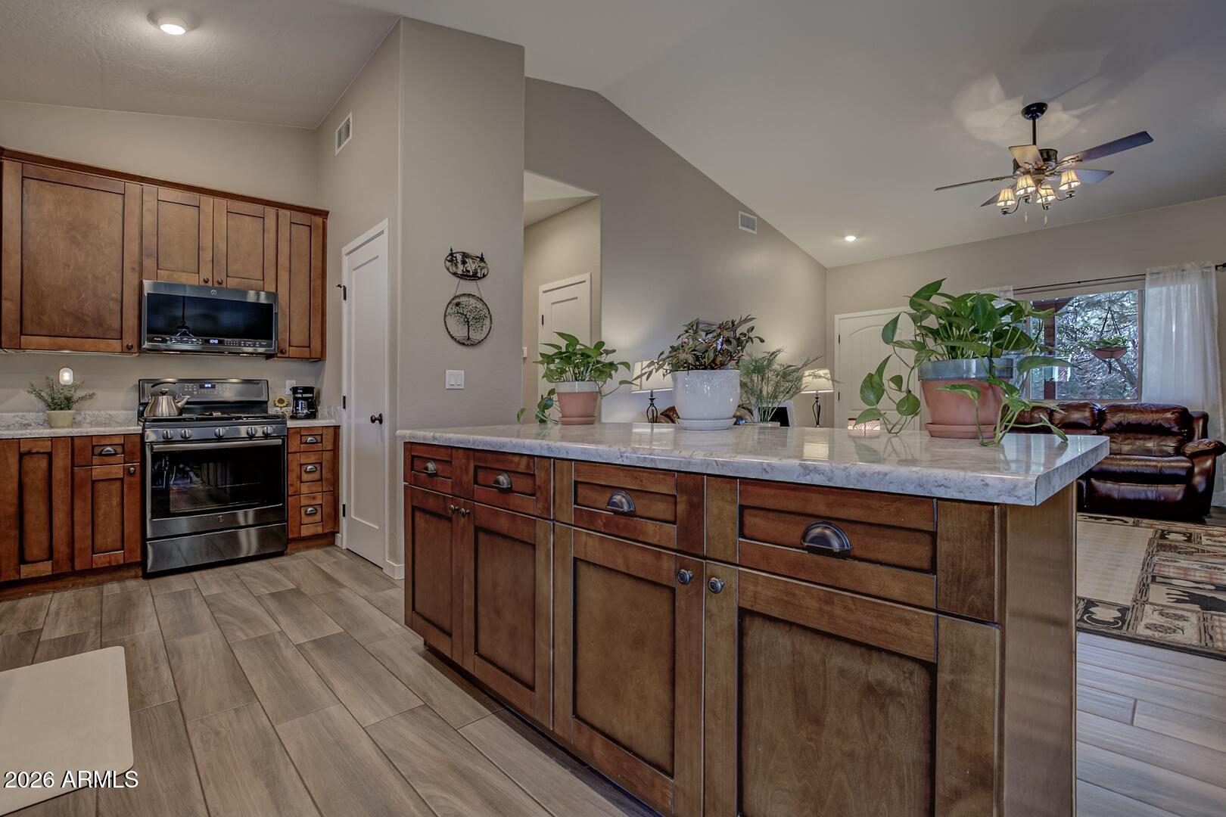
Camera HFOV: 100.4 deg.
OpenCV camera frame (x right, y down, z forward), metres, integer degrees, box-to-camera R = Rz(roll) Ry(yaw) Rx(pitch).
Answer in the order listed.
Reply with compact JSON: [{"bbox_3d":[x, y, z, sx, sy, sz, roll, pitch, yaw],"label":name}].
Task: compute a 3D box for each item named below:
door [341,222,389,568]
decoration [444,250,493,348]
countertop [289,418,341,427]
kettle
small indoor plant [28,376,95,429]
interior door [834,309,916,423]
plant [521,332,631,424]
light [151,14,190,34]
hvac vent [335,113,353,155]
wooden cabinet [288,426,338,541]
[{"bbox_3d":[-1.630,-0.055,3.385,0.080,2.130,0.830,0,0,-44],"label":"door"},{"bbox_3d":[-0.931,-0.719,3.289,0.345,0.620,0.025,0,0,-44],"label":"decoration"},{"bbox_3d":[-2.293,0.112,3.806,0.335,0.040,0.645,0,0,-44],"label":"countertop"},{"bbox_3d":[-2.834,-0.055,3.250,0.230,0.210,0.190,0,0,-44],"label":"kettle"},{"bbox_3d":[-3.270,-0.037,3.030,0.280,0.310,0.260,0,0,-44],"label":"small indoor plant"},{"bbox_3d":[3.390,-0.190,6.610,0.080,2.130,1.000,0,0,-44],"label":"interior door"},{"bbox_3d":[-0.183,-0.148,2.500,0.530,0.455,0.460,0,0,0],"label":"plant"},{"bbox_3d":[-2.265,-1.975,2.630,0.190,0.050,0.190,-21,15,-42],"label":"light"},{"bbox_3d":[-1.973,-2.005,3.740,0.025,0.195,0.390,0,0,-44],"label":"hvac vent"},{"bbox_3d":[-2.309,0.522,3.805,0.310,0.790,0.610,0,0,-44],"label":"wooden cabinet"}]

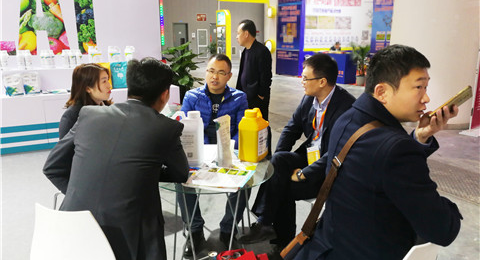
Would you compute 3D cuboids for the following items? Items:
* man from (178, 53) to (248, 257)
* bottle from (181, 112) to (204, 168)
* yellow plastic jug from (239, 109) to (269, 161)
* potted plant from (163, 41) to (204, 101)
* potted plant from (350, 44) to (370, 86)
[{"bbox_3d":[-0.190,0.140,2.732,0.530,1.360,0.720,0,15,0],"label":"man"},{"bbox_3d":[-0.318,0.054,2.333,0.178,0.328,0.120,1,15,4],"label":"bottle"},{"bbox_3d":[0.091,0.026,2.444,0.125,0.326,0.185,7,16,24],"label":"yellow plastic jug"},{"bbox_3d":[-0.880,-0.682,5.961,0.660,1.380,0.660,0,14,0],"label":"potted plant"},{"bbox_3d":[3.630,-1.972,11.256,0.620,1.340,0.620,0,14,0],"label":"potted plant"}]

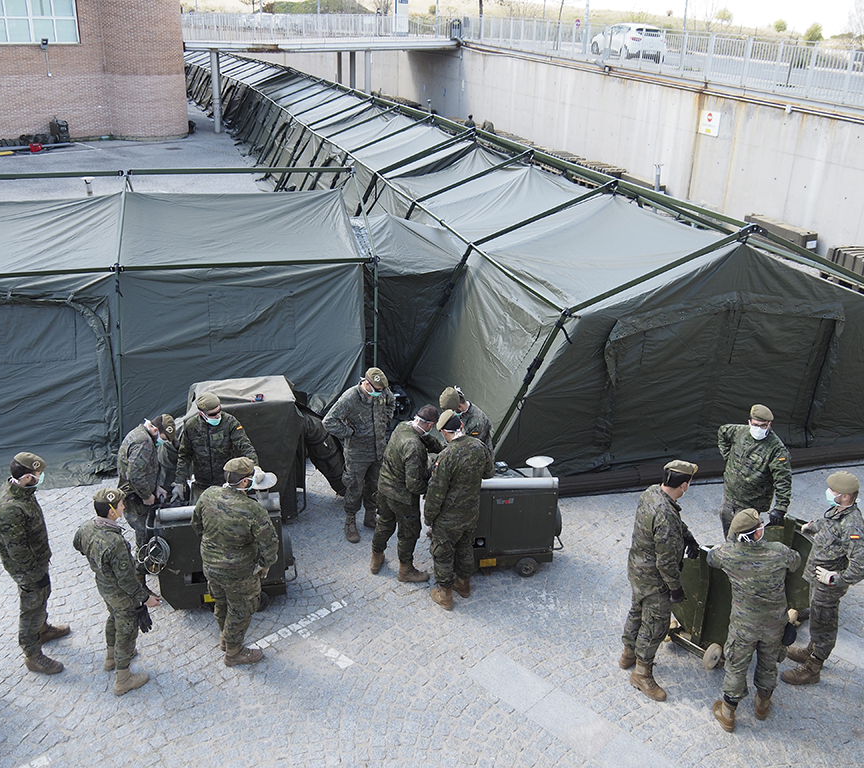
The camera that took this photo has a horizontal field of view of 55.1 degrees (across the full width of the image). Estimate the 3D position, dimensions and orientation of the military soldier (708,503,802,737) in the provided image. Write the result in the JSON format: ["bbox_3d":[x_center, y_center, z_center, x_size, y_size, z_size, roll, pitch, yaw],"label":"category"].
[{"bbox_3d":[2.100,1.559,5.538,0.660,1.740,0.480,6,23,14],"label":"military soldier"}]

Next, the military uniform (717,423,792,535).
[{"bbox_3d":[2.828,1.025,7.494,0.660,1.380,0.460,16,26,31],"label":"military uniform"}]

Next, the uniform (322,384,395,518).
[{"bbox_3d":[-0.620,0.690,7.754,0.660,1.390,0.420,-12,26,-28],"label":"uniform"}]

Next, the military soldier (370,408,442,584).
[{"bbox_3d":[-0.230,0.955,7.063,0.580,1.690,0.540,-15,27,-32],"label":"military soldier"}]

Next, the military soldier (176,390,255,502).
[{"bbox_3d":[-1.940,0.860,7.351,0.680,1.740,0.520,-2,22,-11],"label":"military soldier"}]

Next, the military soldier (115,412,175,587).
[{"bbox_3d":[-2.425,1.014,7.075,0.550,1.630,0.500,-5,23,-16],"label":"military soldier"}]

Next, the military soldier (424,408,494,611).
[{"bbox_3d":[0.190,1.026,6.800,0.560,1.760,0.480,-12,25,-26],"label":"military soldier"}]

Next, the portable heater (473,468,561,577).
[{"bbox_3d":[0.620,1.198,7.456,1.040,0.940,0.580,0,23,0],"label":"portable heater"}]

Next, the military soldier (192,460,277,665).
[{"bbox_3d":[-1.430,1.302,6.146,0.600,1.750,0.460,13,26,29],"label":"military soldier"}]

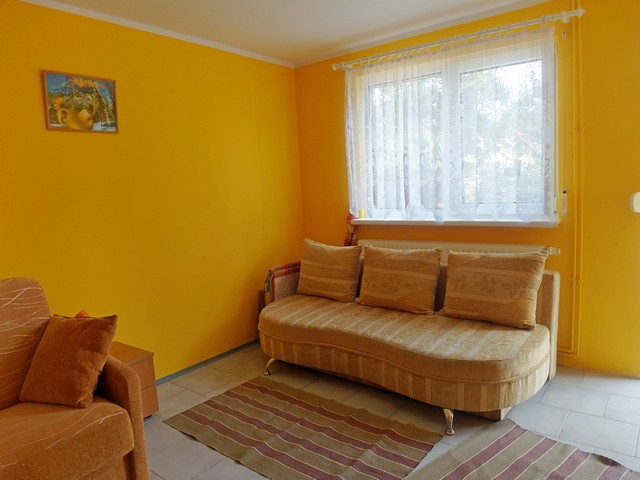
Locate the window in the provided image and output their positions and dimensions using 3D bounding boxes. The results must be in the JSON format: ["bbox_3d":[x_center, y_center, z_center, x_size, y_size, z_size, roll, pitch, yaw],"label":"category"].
[{"bbox_3d":[0.957,-0.794,3.518,1.677,1.304,0.138,2,9,38],"label":"window"}]

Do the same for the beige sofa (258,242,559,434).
[{"bbox_3d":[0.505,0.554,3.203,1.987,0.842,1.145,2,9,38],"label":"beige sofa"}]

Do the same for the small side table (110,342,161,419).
[{"bbox_3d":[-1.317,0.933,2.729,0.428,0.414,0.435,2,9,38],"label":"small side table"}]

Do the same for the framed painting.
[{"bbox_3d":[-1.477,-0.852,2.781,0.025,0.346,0.442,2,9,38],"label":"framed painting"}]

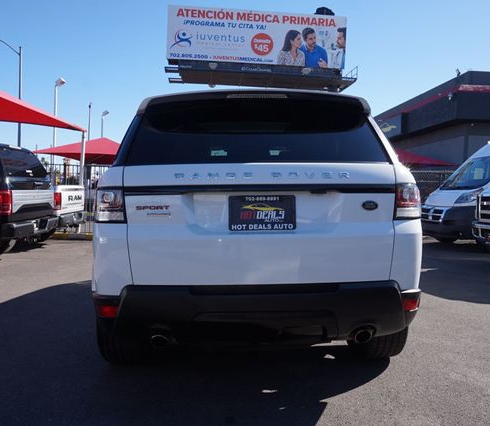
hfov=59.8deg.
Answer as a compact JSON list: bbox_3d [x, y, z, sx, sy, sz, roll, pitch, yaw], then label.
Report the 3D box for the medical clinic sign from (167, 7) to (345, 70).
[{"bbox_3d":[0.963,-14.323,34.800,14.600,4.270,0.400,2,2,-3],"label":"medical clinic sign"}]

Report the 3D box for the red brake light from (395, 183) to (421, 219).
[{"bbox_3d":[0.841,-0.063,2.200,0.165,0.185,0.180,-1,3,-7],"label":"red brake light"}]

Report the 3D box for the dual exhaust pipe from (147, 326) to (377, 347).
[{"bbox_3d":[0.088,0.614,2.120,1.100,0.100,0.170,-1,3,-3],"label":"dual exhaust pipe"}]

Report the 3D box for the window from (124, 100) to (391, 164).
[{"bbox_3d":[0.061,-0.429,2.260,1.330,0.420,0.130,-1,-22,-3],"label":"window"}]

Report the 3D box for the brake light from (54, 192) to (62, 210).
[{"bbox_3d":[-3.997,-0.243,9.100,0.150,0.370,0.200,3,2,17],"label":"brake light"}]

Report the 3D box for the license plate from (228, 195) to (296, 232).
[{"bbox_3d":[0.080,0.001,1.980,0.310,0.160,0.015,-1,3,-3],"label":"license plate"}]

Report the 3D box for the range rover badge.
[{"bbox_3d":[0.599,-0.034,2.040,0.080,0.045,0.010,-1,3,-7],"label":"range rover badge"}]

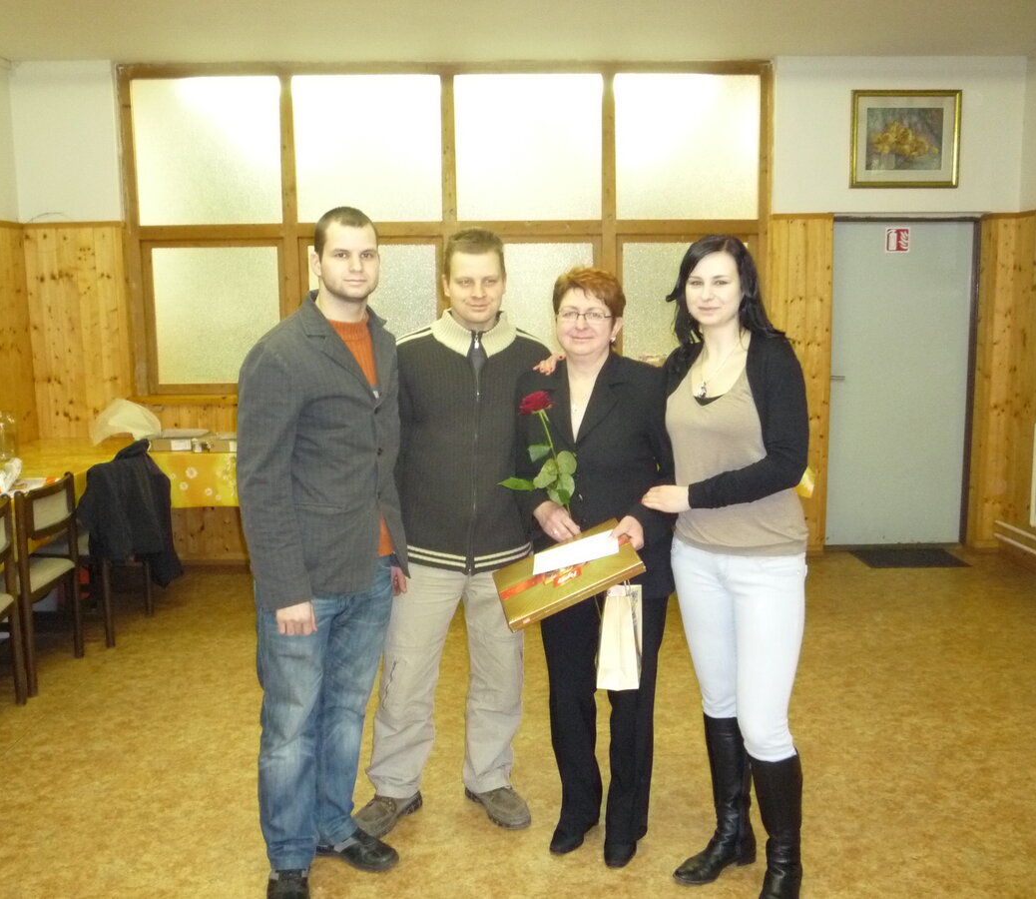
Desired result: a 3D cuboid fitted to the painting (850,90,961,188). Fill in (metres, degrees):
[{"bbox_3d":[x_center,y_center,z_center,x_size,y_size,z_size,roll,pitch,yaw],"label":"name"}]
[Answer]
[{"bbox_3d":[2.314,-1.846,6.179,0.656,0.562,0.030,-1,8,-2],"label":"painting"}]

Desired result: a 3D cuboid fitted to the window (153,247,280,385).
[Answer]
[{"bbox_3d":[-1.794,-0.800,6.228,0.747,0.805,0.050,-1,8,-2],"label":"window"}]

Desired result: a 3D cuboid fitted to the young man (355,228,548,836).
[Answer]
[{"bbox_3d":[-0.186,0.240,3.087,0.560,1.750,0.400,-1,8,-3],"label":"young man"}]

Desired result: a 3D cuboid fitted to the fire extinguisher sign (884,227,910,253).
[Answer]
[{"bbox_3d":[2.307,-1.270,6.298,0.147,0.144,0.005,-1,8,-2],"label":"fire extinguisher sign"}]

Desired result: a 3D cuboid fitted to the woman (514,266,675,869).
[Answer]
[{"bbox_3d":[0.214,0.316,2.938,0.480,1.630,0.420,0,8,8],"label":"woman"}]

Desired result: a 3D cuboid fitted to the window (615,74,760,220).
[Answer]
[{"bbox_3d":[1.010,-1.795,6.181,0.864,0.839,0.050,-1,8,-2],"label":"window"}]

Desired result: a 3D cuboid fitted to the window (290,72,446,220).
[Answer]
[{"bbox_3d":[-0.878,-1.770,6.124,0.862,0.840,0.050,-1,8,-2],"label":"window"}]

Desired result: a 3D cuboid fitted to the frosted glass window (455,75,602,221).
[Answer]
[{"bbox_3d":[0.068,-1.785,6.152,0.865,0.839,0.050,-1,8,-2],"label":"frosted glass window"}]

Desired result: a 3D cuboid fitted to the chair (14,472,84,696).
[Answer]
[{"bbox_3d":[-2.205,0.550,4.360,0.520,0.840,0.490,-1,8,-2],"label":"chair"}]

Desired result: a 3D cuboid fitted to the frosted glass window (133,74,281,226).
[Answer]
[{"bbox_3d":[-1.816,-1.749,6.098,0.858,0.843,0.050,-1,8,-2],"label":"frosted glass window"}]

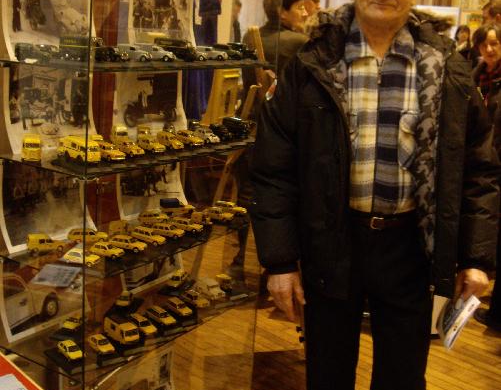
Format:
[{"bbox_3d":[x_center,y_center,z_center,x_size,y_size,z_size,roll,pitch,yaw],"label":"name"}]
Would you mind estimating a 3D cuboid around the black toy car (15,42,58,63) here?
[{"bbox_3d":[-0.501,-0.336,1.720,0.096,0.044,0.040,10,14,23],"label":"black toy car"}]

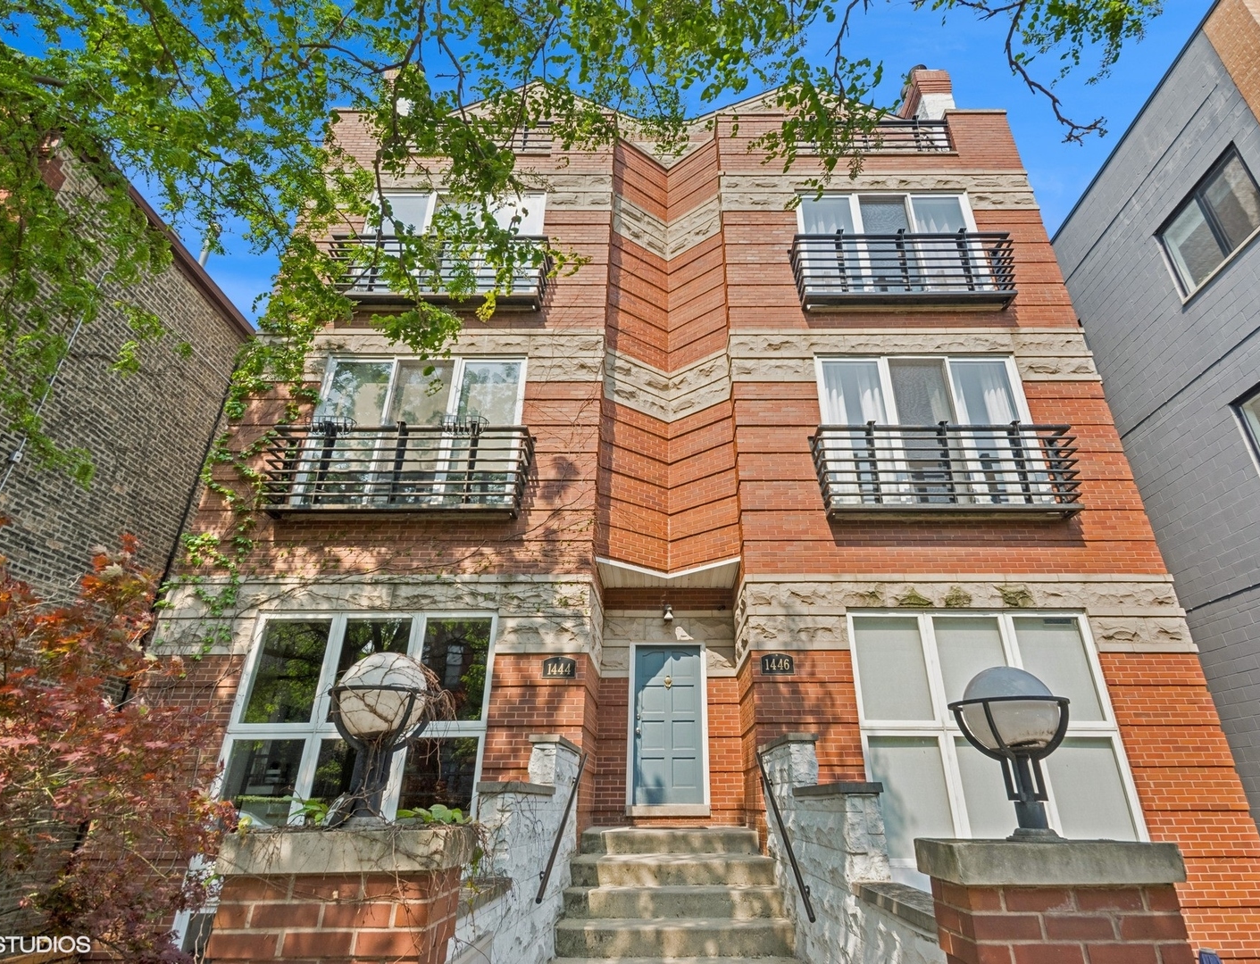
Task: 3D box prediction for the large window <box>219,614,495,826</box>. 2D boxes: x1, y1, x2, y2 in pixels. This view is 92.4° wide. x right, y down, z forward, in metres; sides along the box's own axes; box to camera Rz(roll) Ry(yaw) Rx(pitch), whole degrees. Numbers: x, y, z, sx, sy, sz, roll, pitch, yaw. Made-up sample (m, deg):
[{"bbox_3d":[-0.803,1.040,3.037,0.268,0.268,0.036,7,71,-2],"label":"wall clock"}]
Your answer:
[{"bbox_3d":[-2.994,2.687,6.693,2.840,2.430,0.120,0,-24,1],"label":"large window"}]

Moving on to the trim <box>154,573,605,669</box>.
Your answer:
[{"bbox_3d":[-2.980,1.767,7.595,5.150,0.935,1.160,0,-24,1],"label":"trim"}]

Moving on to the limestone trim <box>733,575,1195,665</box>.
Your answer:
[{"bbox_3d":[3.896,1.755,7.523,5.022,0.873,1.200,0,-25,1],"label":"limestone trim"}]

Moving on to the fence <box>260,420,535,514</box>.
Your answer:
[{"bbox_3d":[-2.886,-0.128,7.634,3.130,1.180,0.390,0,-24,1],"label":"fence"}]

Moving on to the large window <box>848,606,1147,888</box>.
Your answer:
[{"bbox_3d":[3.912,2.721,6.520,2.702,2.650,0.150,0,-25,1],"label":"large window"}]

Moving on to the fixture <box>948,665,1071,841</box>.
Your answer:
[{"bbox_3d":[1.297,0.889,2.017,0.368,0.525,0.368,0,-24,1],"label":"fixture"}]

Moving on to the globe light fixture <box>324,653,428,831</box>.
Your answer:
[{"bbox_3d":[-0.909,0.921,2.199,0.370,0.579,0.370,0,-25,1],"label":"globe light fixture"}]

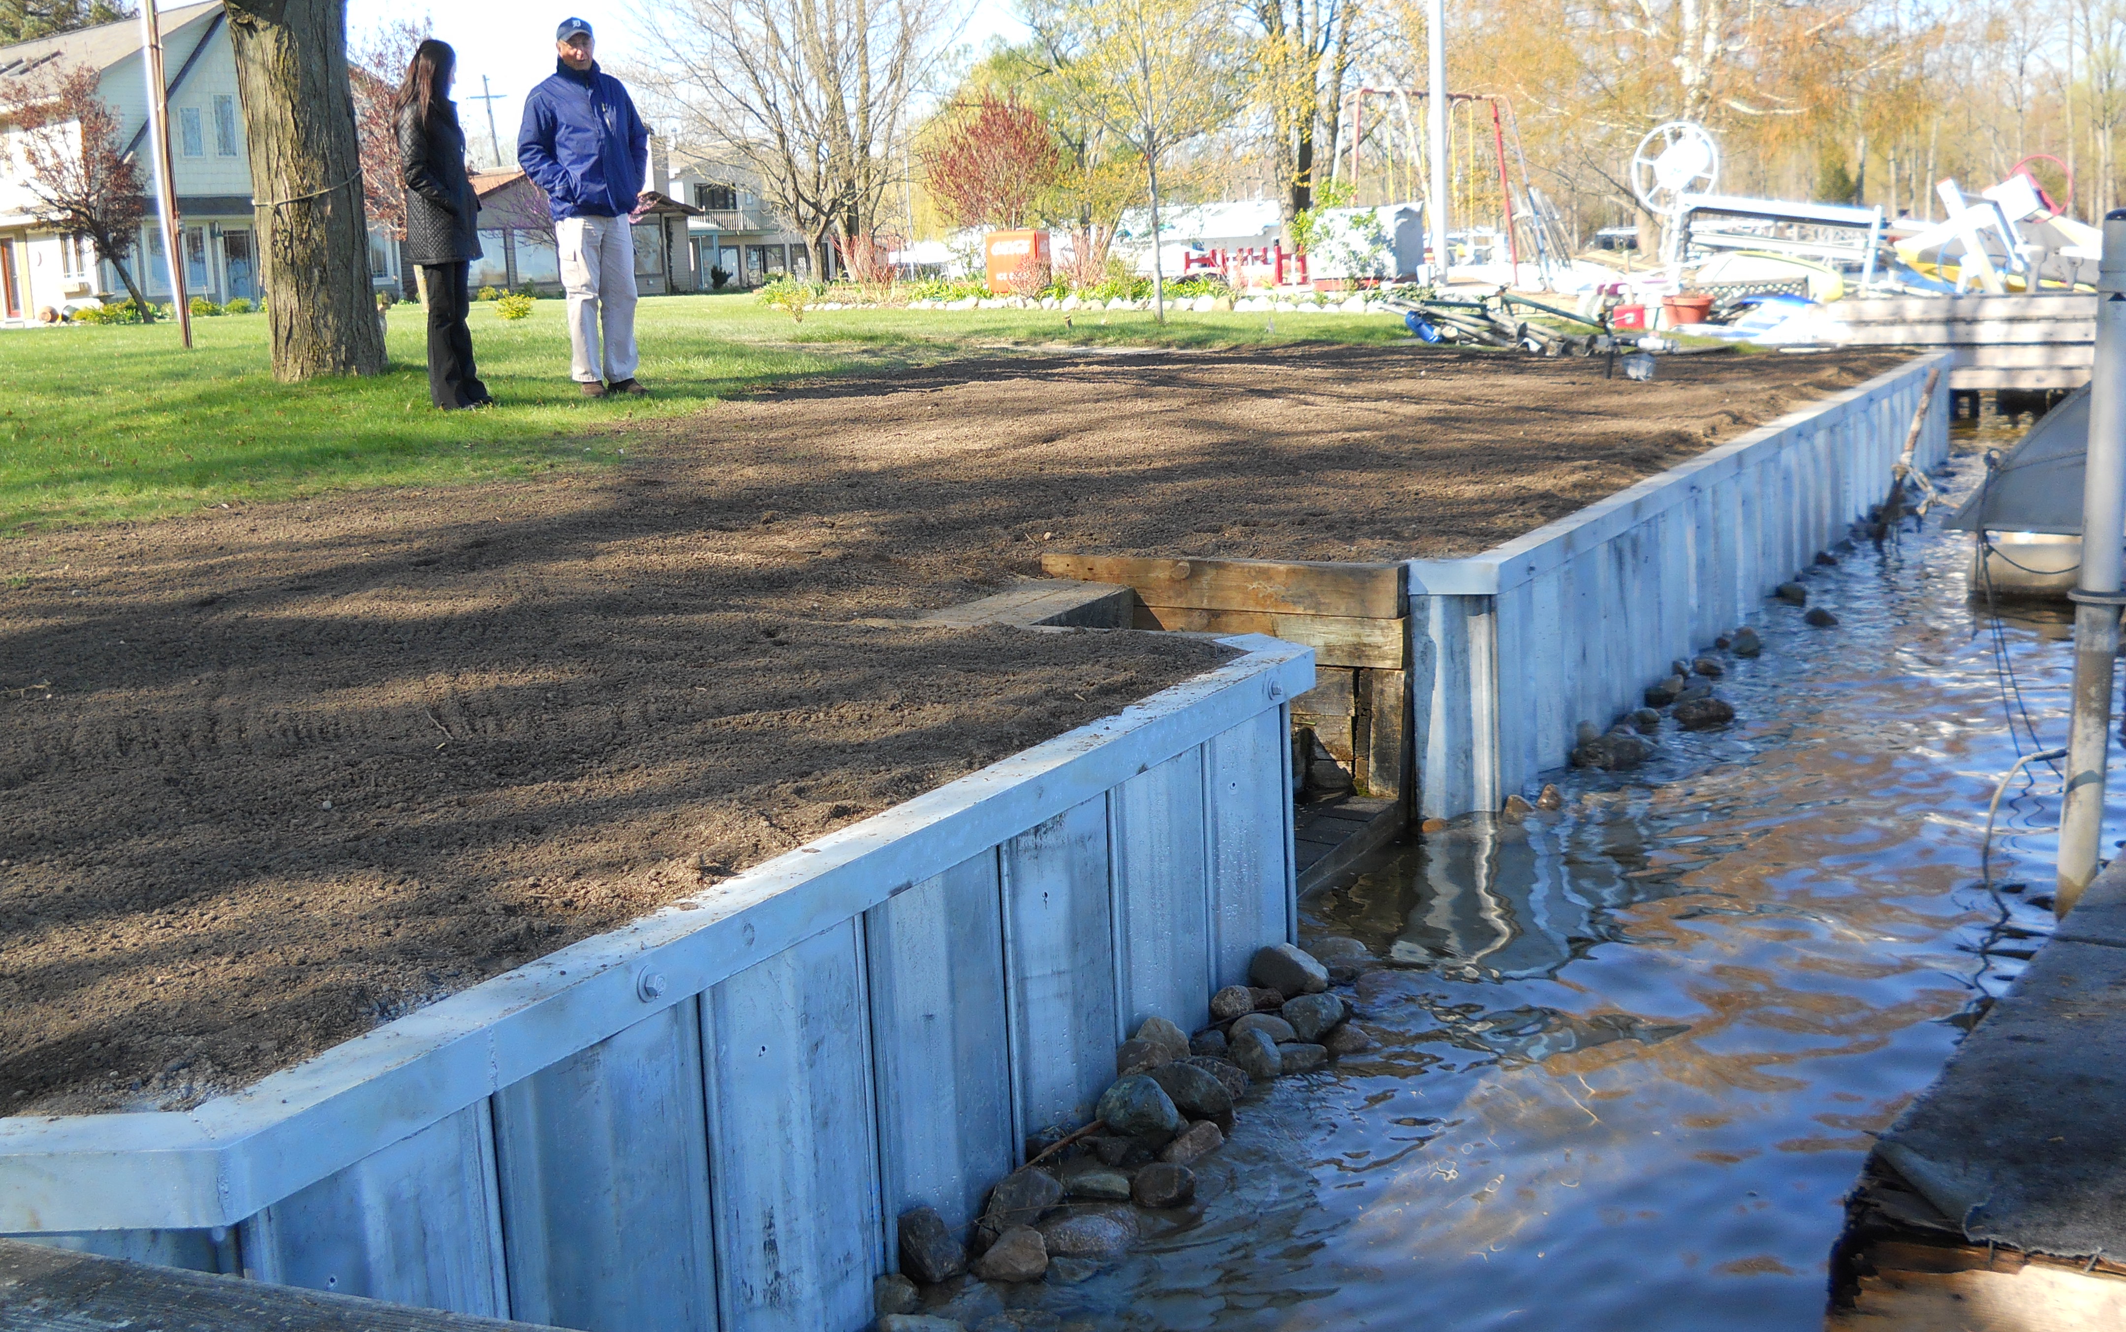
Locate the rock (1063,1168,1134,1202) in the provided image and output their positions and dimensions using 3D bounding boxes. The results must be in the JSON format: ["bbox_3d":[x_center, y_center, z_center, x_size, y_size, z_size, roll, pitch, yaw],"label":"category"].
[{"bbox_3d":[0.069,1.008,4.412,0.140,0.070,0.105,-3,10,0],"label":"rock"}]

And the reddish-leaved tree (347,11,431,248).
[{"bbox_3d":[-12.299,-9.251,42.511,2.700,5.300,2.700,-4,11,-15],"label":"reddish-leaved tree"}]

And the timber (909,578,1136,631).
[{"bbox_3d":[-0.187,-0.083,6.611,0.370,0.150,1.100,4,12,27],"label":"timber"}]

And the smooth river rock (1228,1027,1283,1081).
[{"bbox_3d":[0.422,0.850,4.979,0.122,0.115,0.120,-2,10,5],"label":"smooth river rock"}]

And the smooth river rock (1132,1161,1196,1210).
[{"bbox_3d":[0.189,0.967,4.236,0.120,0.085,0.105,-1,11,2],"label":"smooth river rock"}]

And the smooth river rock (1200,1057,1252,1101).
[{"bbox_3d":[0.339,0.886,4.857,0.135,0.100,0.115,-2,10,4],"label":"smooth river rock"}]

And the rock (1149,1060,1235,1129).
[{"bbox_3d":[0.255,0.859,4.562,0.175,0.125,0.130,4,12,27],"label":"rock"}]

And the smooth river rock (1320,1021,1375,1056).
[{"bbox_3d":[0.646,0.849,5.153,0.122,0.080,0.100,-1,10,7],"label":"smooth river rock"}]

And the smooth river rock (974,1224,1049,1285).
[{"bbox_3d":[-0.093,1.048,4.055,0.137,0.102,0.125,-3,10,-2],"label":"smooth river rock"}]

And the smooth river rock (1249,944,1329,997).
[{"bbox_3d":[0.517,0.695,5.184,0.185,0.125,0.150,4,12,27],"label":"smooth river rock"}]

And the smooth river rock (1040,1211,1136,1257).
[{"bbox_3d":[0.043,1.026,4.101,0.170,0.095,0.130,-1,11,0],"label":"smooth river rock"}]

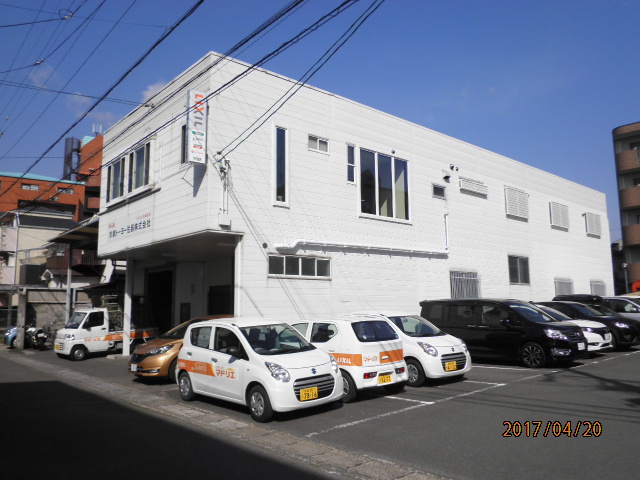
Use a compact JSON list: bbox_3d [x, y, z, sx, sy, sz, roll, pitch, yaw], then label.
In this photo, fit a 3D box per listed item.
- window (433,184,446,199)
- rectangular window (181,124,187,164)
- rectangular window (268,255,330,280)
[{"bbox_3d":[4.585,-1.851,18.453,0.824,0.542,0.100,6,-10,-39],"label":"window"},{"bbox_3d":[-3.629,-2.600,12.902,0.100,1.115,0.562,6,-10,-41],"label":"rectangular window"},{"bbox_3d":[-0.519,0.814,13.800,2.250,0.693,0.120,6,-10,-39],"label":"rectangular window"}]

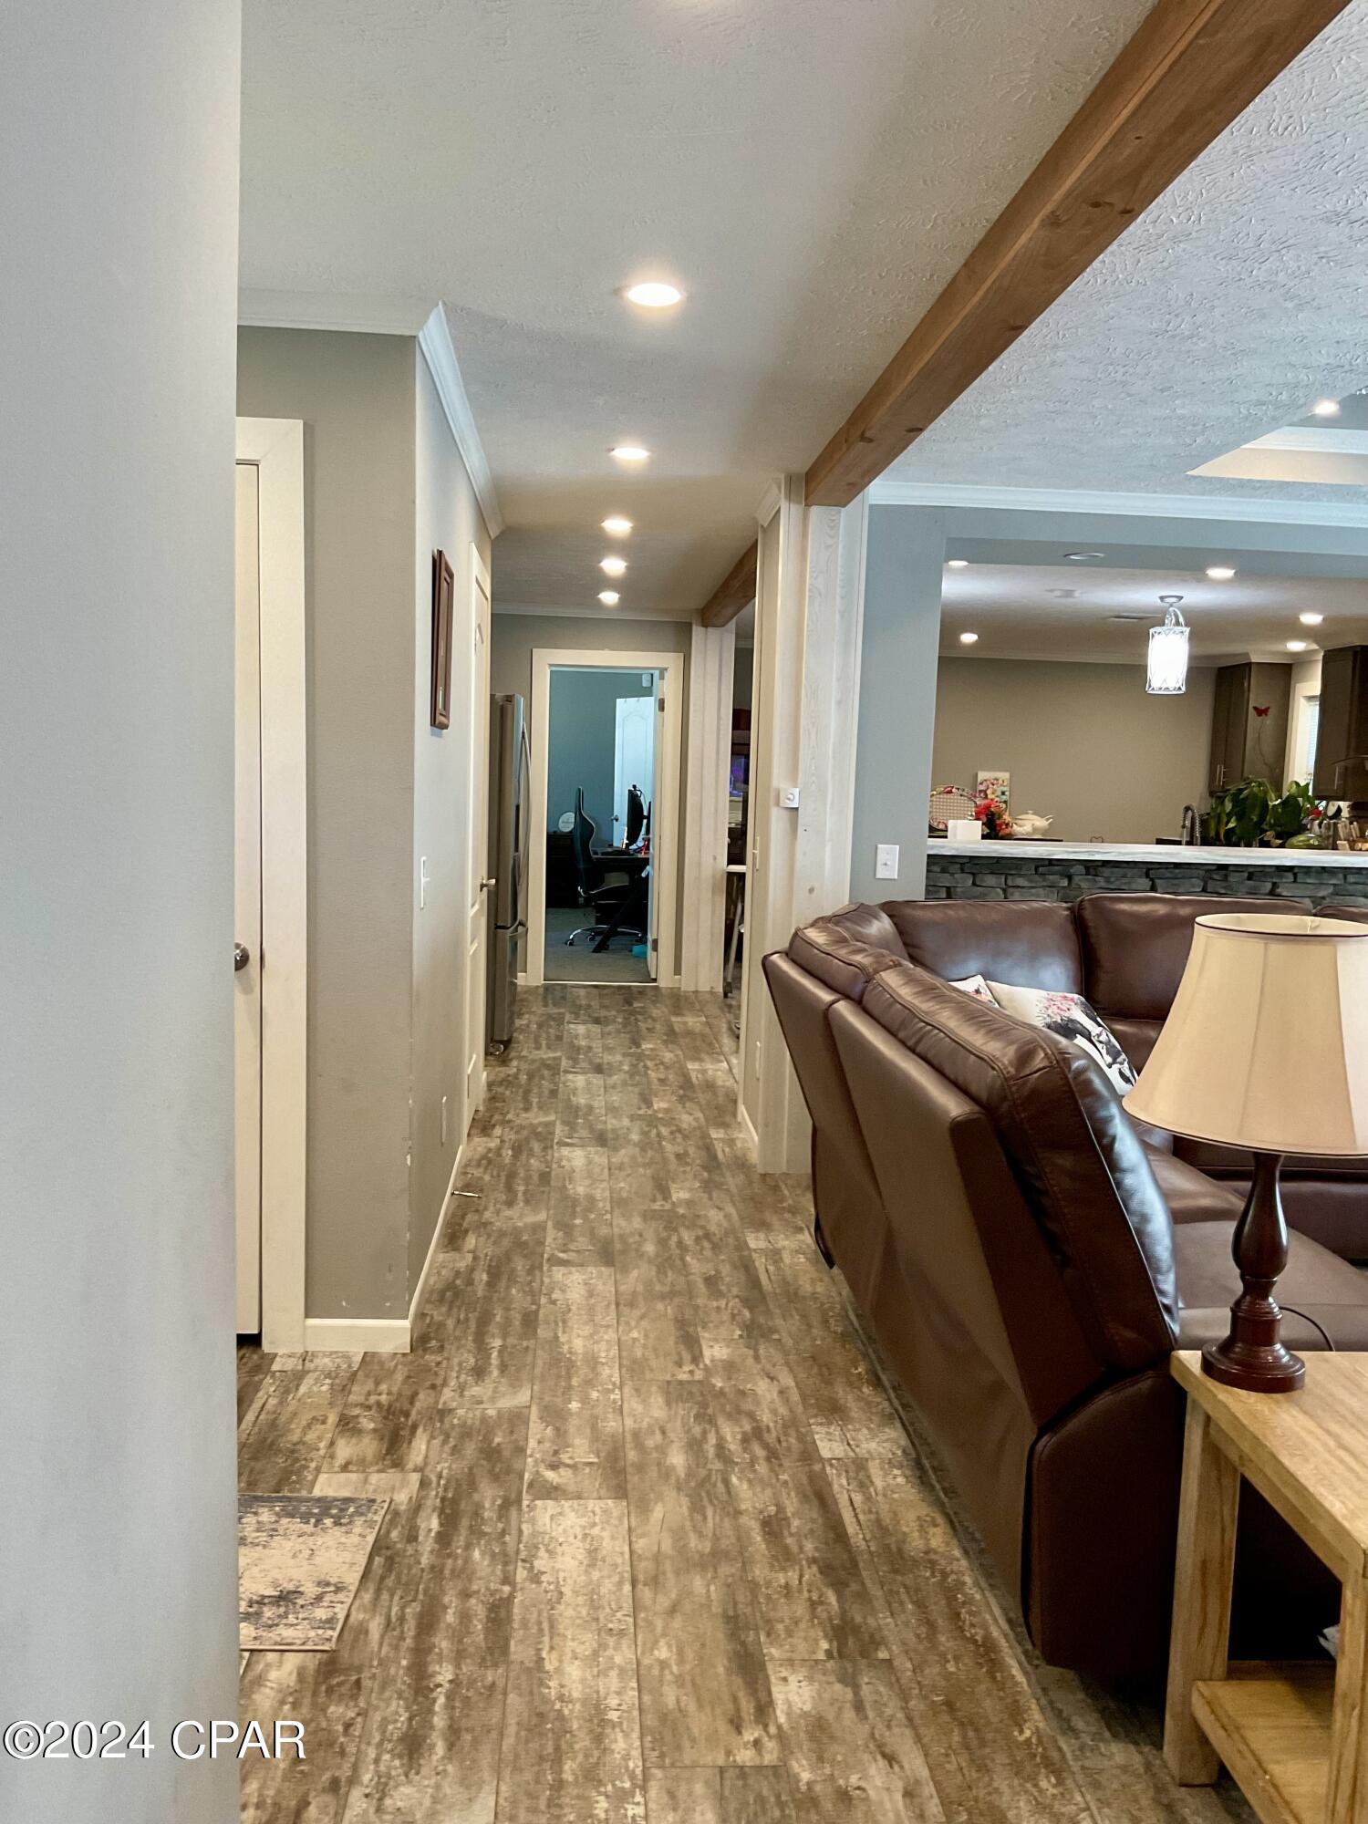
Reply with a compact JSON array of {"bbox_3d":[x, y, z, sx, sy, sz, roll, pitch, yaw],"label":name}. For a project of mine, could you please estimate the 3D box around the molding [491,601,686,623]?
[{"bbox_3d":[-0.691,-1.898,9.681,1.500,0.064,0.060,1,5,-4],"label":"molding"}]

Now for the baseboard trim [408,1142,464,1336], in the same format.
[{"bbox_3d":[-0.737,0.923,4.615,0.015,0.081,1.940,1,5,-5],"label":"baseboard trim"}]

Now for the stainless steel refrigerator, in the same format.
[{"bbox_3d":[-1.229,-0.221,7.821,0.850,1.745,0.910,1,5,-4],"label":"stainless steel refrigerator"}]

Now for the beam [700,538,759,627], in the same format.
[{"bbox_3d":[0.295,-1.674,7.813,0.142,0.115,3.550,1,5,-4],"label":"beam"}]

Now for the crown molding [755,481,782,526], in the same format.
[{"bbox_3d":[0.311,-1.507,5.691,0.055,0.062,0.620,1,5,-4],"label":"crown molding"}]

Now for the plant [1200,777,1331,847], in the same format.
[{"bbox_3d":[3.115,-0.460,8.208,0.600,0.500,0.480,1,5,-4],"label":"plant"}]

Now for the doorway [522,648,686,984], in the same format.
[{"bbox_3d":[-0.513,-0.592,9.875,0.955,2.146,0.140,1,5,-4],"label":"doorway"}]

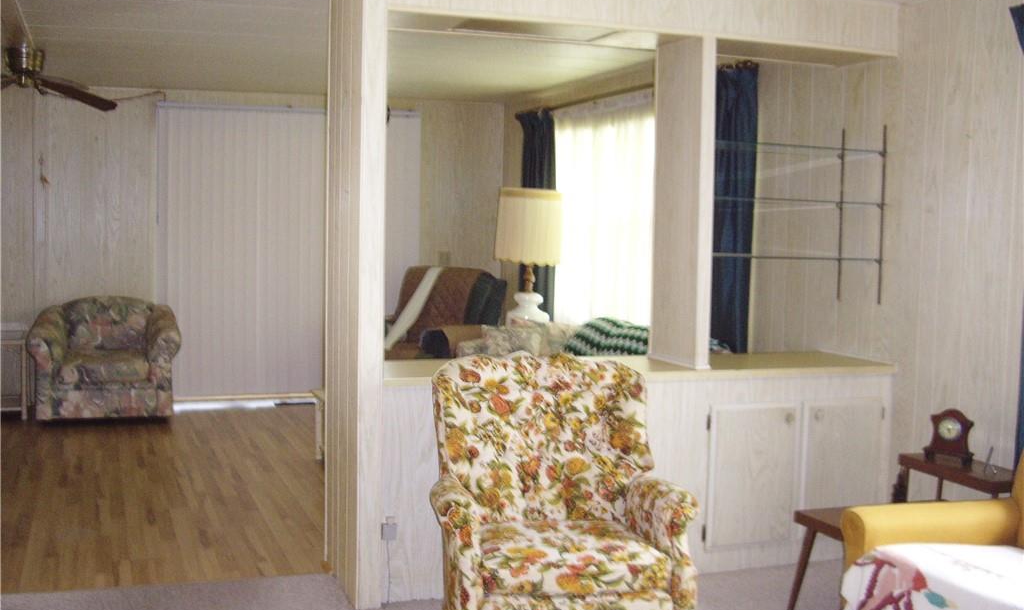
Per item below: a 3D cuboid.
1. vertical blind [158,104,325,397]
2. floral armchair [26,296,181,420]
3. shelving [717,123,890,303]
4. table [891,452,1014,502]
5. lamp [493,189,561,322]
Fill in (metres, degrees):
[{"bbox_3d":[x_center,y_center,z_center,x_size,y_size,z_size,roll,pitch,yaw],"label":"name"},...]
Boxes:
[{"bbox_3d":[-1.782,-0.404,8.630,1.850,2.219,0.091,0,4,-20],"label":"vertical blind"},{"bbox_3d":[-2.869,0.357,7.913,1.027,0.845,0.845,0,4,-20],"label":"floral armchair"},{"bbox_3d":[1.096,-0.385,4.650,0.872,0.767,0.331,0,4,-20],"label":"shelving"},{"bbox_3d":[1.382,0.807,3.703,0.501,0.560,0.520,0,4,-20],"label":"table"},{"bbox_3d":[0.110,-0.269,7.311,0.430,0.995,0.430,1,3,0],"label":"lamp"}]

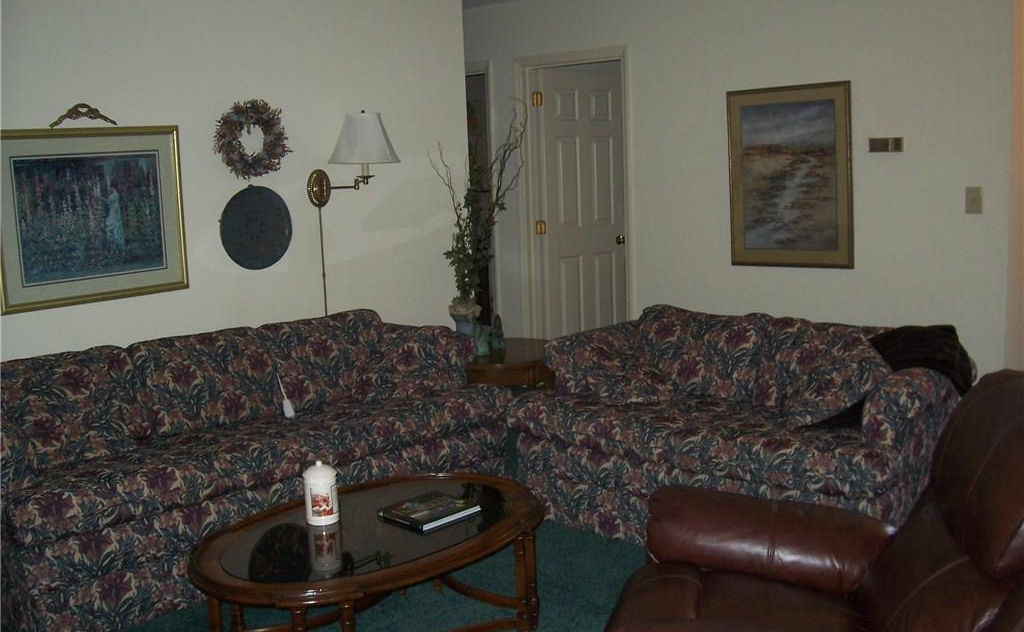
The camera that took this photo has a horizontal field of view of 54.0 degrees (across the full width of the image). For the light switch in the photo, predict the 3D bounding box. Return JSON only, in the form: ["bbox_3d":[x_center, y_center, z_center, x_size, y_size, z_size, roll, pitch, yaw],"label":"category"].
[{"bbox_3d":[2.116,-0.529,4.609,0.072,0.118,0.010,6,12,41],"label":"light switch"}]

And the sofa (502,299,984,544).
[{"bbox_3d":[0.881,0.433,3.968,1.680,0.790,0.930,6,12,41],"label":"sofa"}]

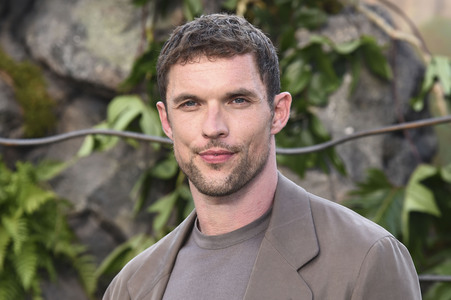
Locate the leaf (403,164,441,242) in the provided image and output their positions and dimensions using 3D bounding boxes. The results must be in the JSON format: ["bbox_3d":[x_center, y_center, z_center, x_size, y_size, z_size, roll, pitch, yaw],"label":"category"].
[{"bbox_3d":[0.307,0.084,4.700,0.060,0.122,0.045,0,2,0],"label":"leaf"}]

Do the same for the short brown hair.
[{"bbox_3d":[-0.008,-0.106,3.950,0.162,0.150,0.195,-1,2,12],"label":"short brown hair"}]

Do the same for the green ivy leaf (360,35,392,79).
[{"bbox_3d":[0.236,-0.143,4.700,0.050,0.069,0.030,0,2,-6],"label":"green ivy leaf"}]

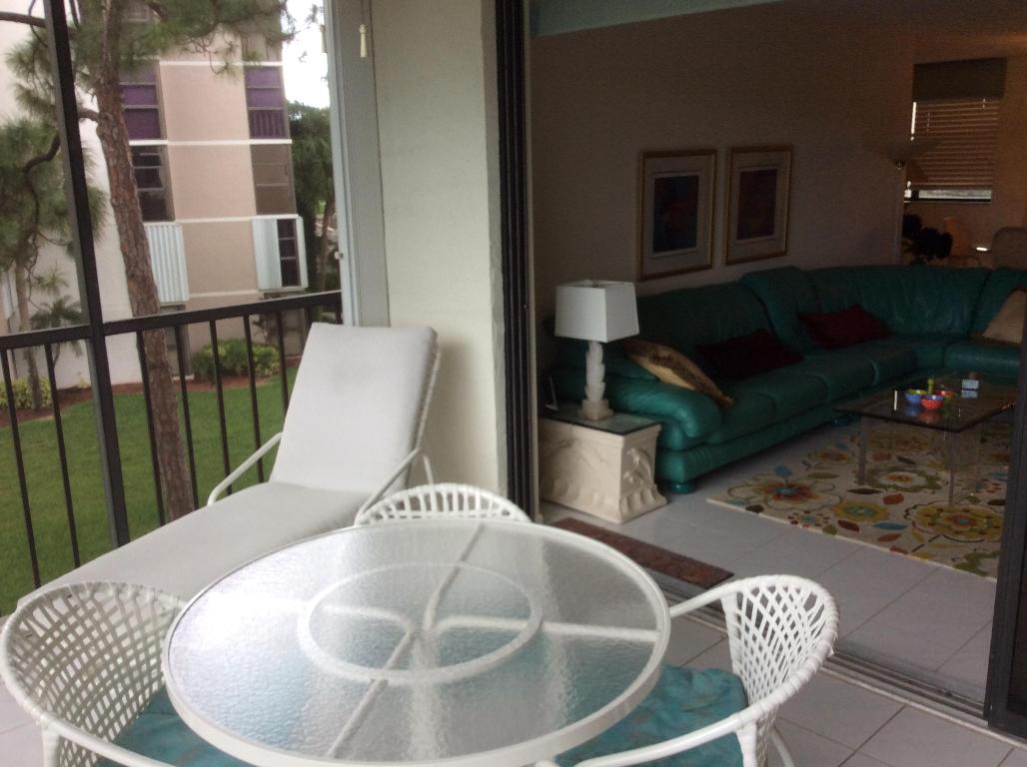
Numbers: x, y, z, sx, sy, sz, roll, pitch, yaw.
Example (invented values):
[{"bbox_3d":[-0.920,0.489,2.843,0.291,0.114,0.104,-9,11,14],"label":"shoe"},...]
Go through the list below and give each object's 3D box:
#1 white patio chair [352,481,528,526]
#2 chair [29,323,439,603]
[{"bbox_3d":[-0.191,0.734,2.631,0.600,0.750,0.620,-1,13,0],"label":"white patio chair"},{"bbox_3d":[-0.867,0.407,3.564,0.670,0.985,1.670,4,14,20],"label":"chair"}]

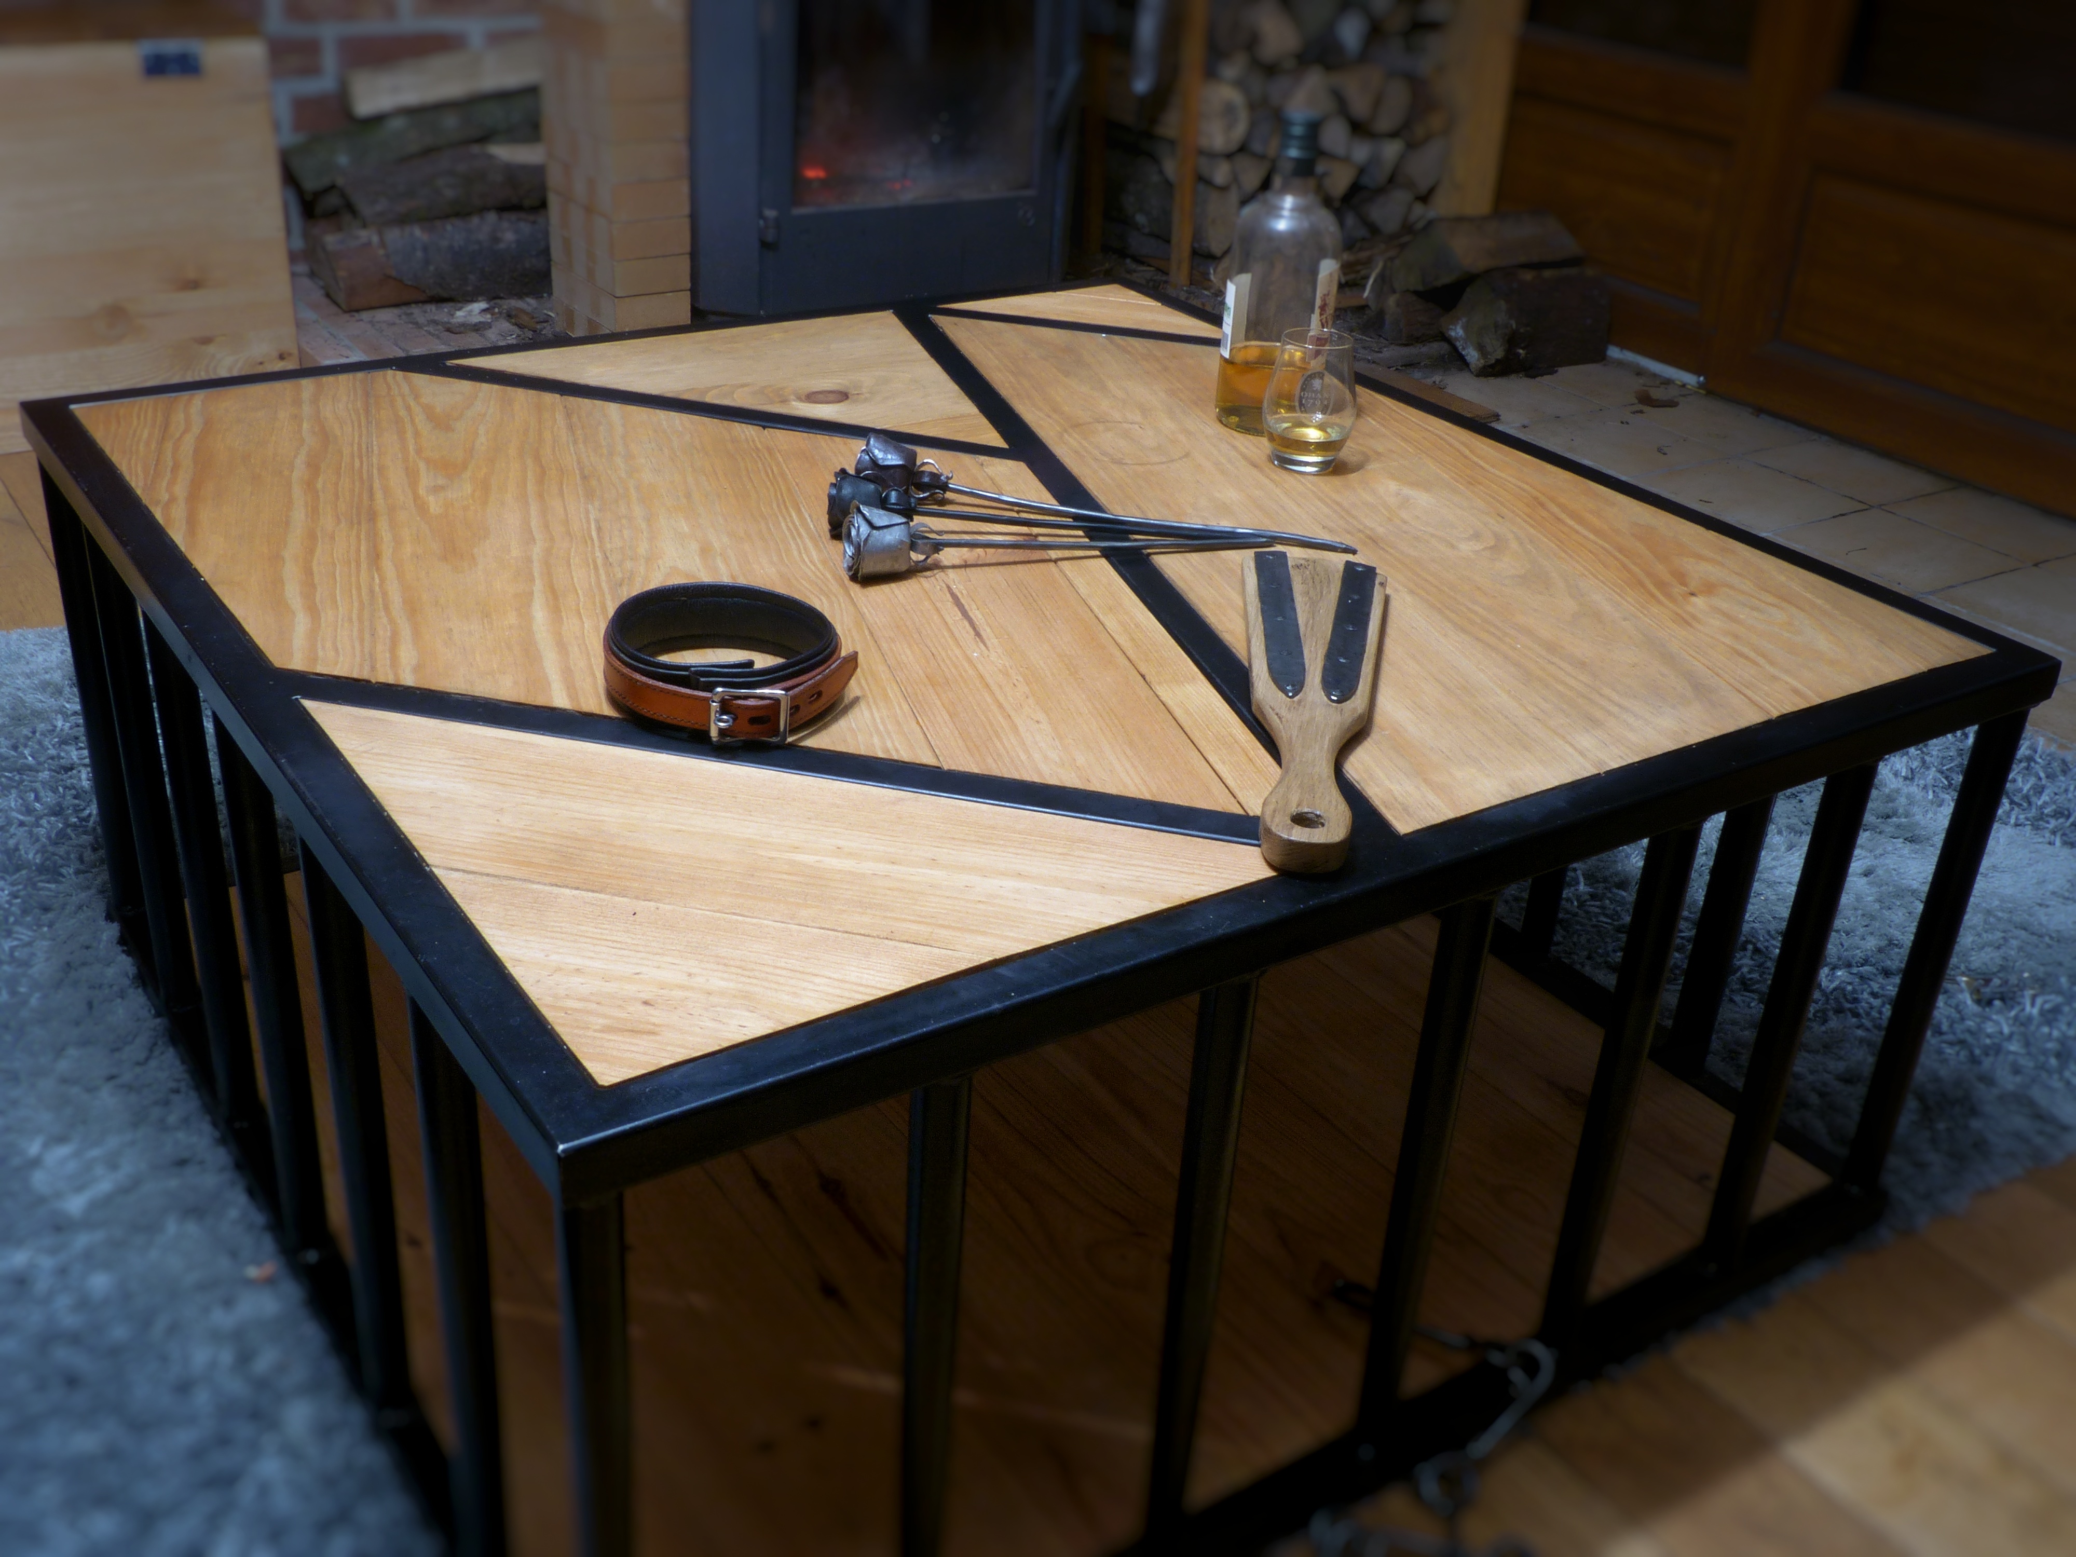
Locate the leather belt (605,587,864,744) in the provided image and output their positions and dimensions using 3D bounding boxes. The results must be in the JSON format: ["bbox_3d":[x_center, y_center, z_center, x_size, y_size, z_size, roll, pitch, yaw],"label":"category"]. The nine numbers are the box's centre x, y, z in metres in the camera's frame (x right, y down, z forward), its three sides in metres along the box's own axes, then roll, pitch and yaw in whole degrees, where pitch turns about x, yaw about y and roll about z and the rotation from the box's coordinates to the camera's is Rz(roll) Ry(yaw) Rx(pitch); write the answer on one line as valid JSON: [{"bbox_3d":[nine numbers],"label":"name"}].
[{"bbox_3d":[-0.171,-0.066,1.089,0.128,0.042,0.134,-5,29,-16],"label":"leather belt"}]

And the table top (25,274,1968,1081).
[{"bbox_3d":[-0.049,-0.165,1.365,0.950,0.030,0.950,-15,33,-31],"label":"table top"}]

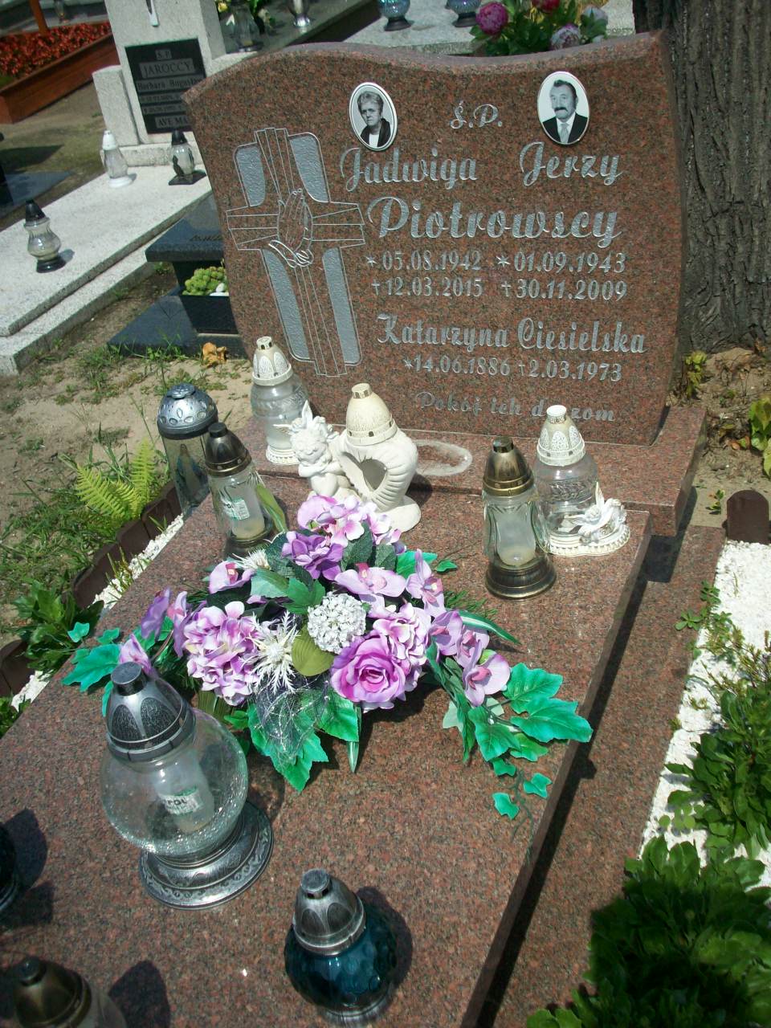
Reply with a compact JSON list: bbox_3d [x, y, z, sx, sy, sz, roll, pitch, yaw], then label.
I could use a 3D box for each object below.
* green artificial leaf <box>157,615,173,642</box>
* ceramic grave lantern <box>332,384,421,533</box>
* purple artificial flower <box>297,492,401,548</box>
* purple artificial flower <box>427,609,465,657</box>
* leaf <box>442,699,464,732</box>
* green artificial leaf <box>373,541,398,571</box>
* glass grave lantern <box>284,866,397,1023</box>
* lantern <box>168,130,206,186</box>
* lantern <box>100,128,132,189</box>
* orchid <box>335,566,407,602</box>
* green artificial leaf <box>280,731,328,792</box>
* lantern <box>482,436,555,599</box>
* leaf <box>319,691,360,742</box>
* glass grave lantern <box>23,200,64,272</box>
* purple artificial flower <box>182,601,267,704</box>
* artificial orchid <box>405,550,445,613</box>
[{"bbox_3d":[-0.373,0.196,1.867,0.034,0.045,0.025,6,3,24],"label":"green artificial leaf"},{"bbox_3d":[-0.017,-0.108,1.938,0.155,0.277,0.115,6,38,24],"label":"ceramic grave lantern"},{"bbox_3d":[-0.057,0.011,1.718,0.145,0.075,0.095,6,38,23],"label":"purple artificial flower"},{"bbox_3d":[0.087,0.172,1.582,0.060,0.070,0.045,11,5,29],"label":"purple artificial flower"},{"bbox_3d":[0.095,0.284,1.537,0.035,0.025,0.055,6,38,23],"label":"leaf"},{"bbox_3d":[-0.001,0.063,1.639,0.040,0.025,0.050,6,38,23],"label":"green artificial leaf"},{"bbox_3d":[-0.052,0.442,1.145,0.119,0.184,0.119,-20,35,-10],"label":"glass grave lantern"},{"bbox_3d":[-0.911,-1.607,4.931,0.150,0.200,0.125,6,38,24],"label":"lantern"},{"bbox_3d":[-1.121,-1.474,4.545,0.090,0.211,0.090,6,38,23],"label":"lantern"},{"bbox_3d":[-0.021,0.101,1.582,0.097,0.042,0.065,6,38,23],"label":"orchid"},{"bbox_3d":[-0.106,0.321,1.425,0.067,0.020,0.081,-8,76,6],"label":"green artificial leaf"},{"bbox_3d":[0.215,-0.002,1.858,0.120,0.281,0.120,6,38,24],"label":"lantern"},{"bbox_3d":[-0.065,0.284,1.536,0.057,0.022,0.077,-38,84,-17],"label":"leaf"},{"bbox_3d":[-1.204,-0.972,3.821,0.113,0.232,0.113,6,38,23],"label":"glass grave lantern"},{"bbox_3d":[-0.257,0.221,1.753,0.140,0.140,0.130,19,19,36],"label":"purple artificial flower"},{"bbox_3d":[0.058,0.098,1.609,0.057,0.086,0.040,-23,9,-14],"label":"artificial orchid"}]

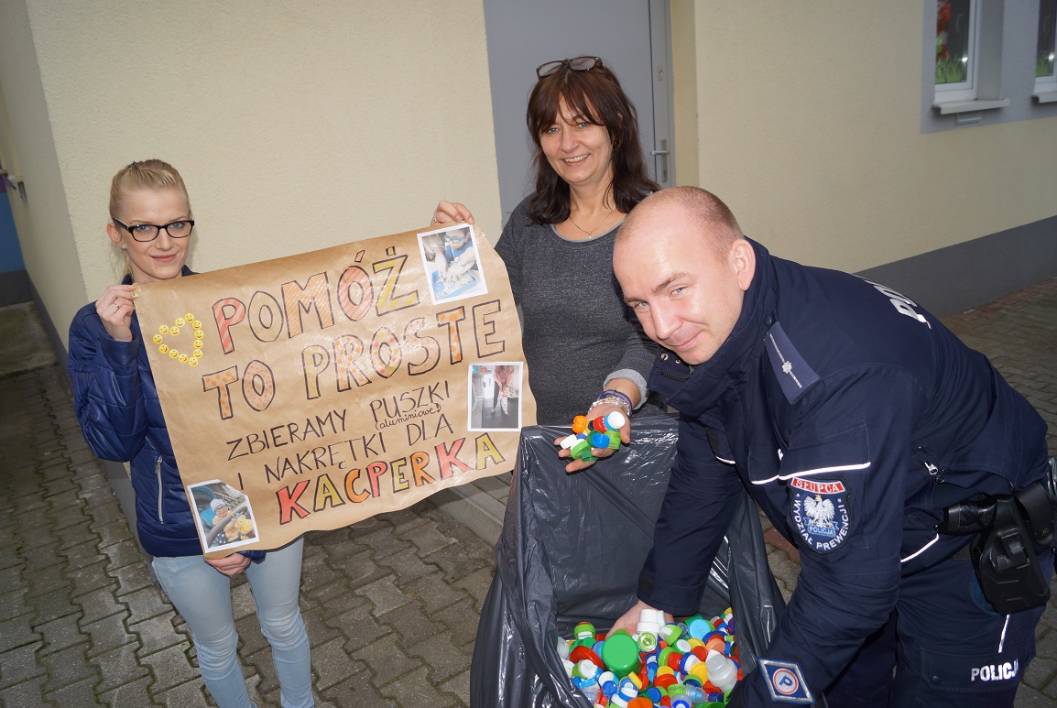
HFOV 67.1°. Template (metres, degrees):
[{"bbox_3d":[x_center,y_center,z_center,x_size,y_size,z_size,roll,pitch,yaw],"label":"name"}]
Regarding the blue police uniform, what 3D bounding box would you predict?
[{"bbox_3d":[0.415,0.179,1.201,0.640,0.580,0.540,-45,19,-4],"label":"blue police uniform"}]

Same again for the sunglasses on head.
[{"bbox_3d":[0.099,-0.534,1.621,0.138,0.042,0.140,1,-24,18],"label":"sunglasses on head"}]

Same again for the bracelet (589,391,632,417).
[{"bbox_3d":[0.135,0.093,1.310,0.067,0.056,0.029,17,34,12],"label":"bracelet"}]

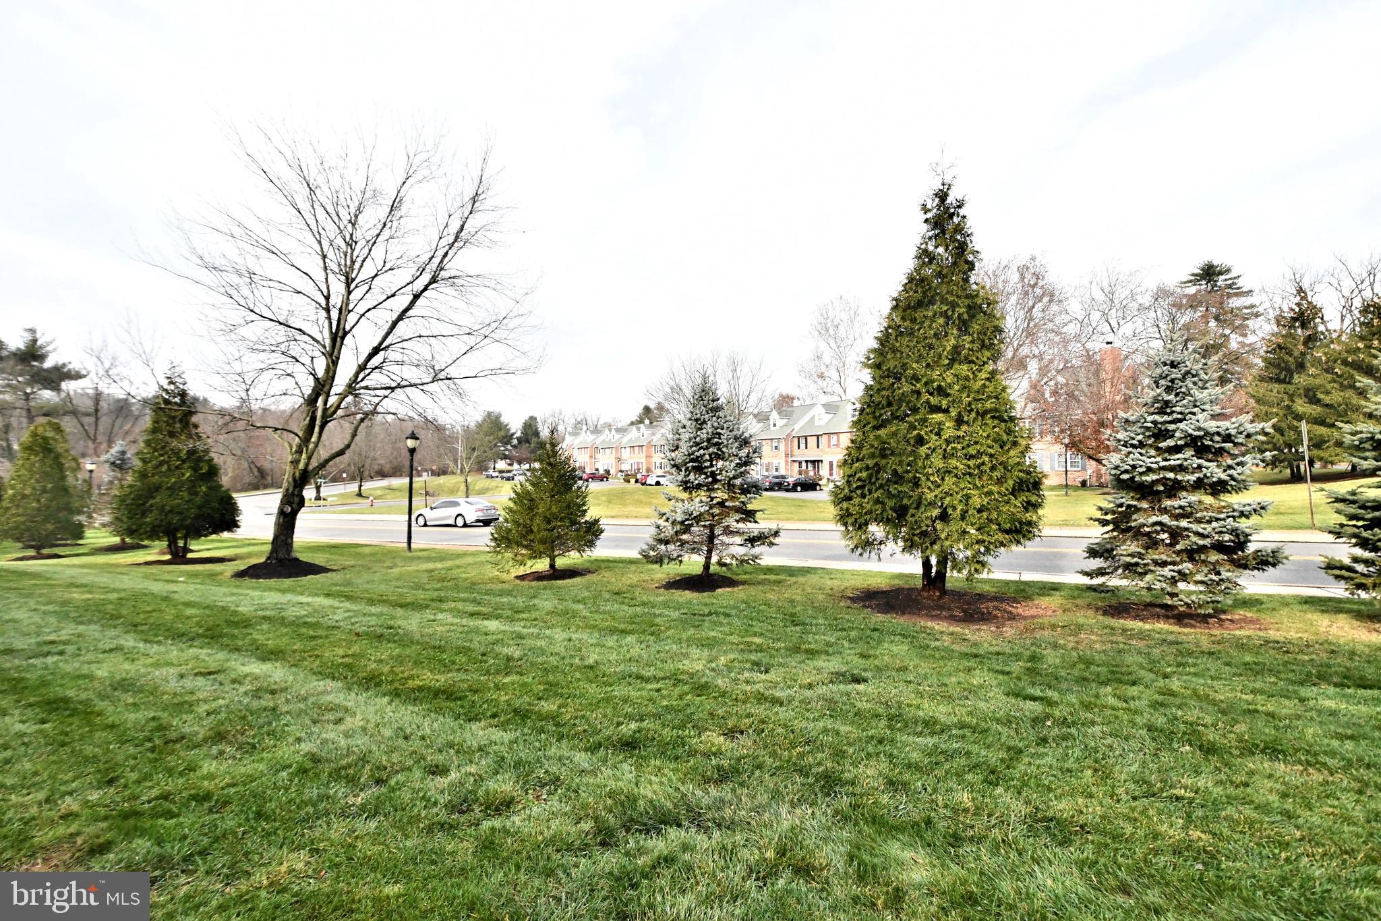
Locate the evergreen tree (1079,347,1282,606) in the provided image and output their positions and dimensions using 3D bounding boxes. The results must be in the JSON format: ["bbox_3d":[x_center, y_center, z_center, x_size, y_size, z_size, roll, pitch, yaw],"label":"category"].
[{"bbox_3d":[6.749,0.200,7.900,2.400,3.748,2.400,0,0,0],"label":"evergreen tree"}]

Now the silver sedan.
[{"bbox_3d":[-12.550,2.770,30.720,4.880,1.450,1.840,-2,-1,26],"label":"silver sedan"}]

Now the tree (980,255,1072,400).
[{"bbox_3d":[33.014,-9.300,58.000,10.500,22.734,10.500,0,0,0],"label":"tree"}]

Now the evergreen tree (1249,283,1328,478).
[{"bbox_3d":[43.176,-5.690,41.000,4.800,14.000,4.800,0,-1,0],"label":"evergreen tree"}]

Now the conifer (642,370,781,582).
[{"bbox_3d":[0.368,0.305,11.200,2.650,4.012,2.650,0,0,0],"label":"conifer"}]

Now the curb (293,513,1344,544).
[{"bbox_3d":[-4.750,3.080,28.700,52.000,0.250,1.600,-2,-1,29],"label":"curb"}]

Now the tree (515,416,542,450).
[{"bbox_3d":[-41.080,-4.580,148.000,7.500,14.000,7.500,0,-1,0],"label":"tree"}]

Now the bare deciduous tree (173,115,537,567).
[{"bbox_3d":[-8.456,-2.929,14.200,8.200,10.972,8.200,0,0,0],"label":"bare deciduous tree"}]

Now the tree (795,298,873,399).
[{"bbox_3d":[21.300,-10.304,82.000,11.500,26.000,11.500,0,-1,0],"label":"tree"}]

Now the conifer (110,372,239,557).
[{"bbox_3d":[-14.329,0.135,16.000,2.750,5.191,2.750,0,0,0],"label":"conifer"}]

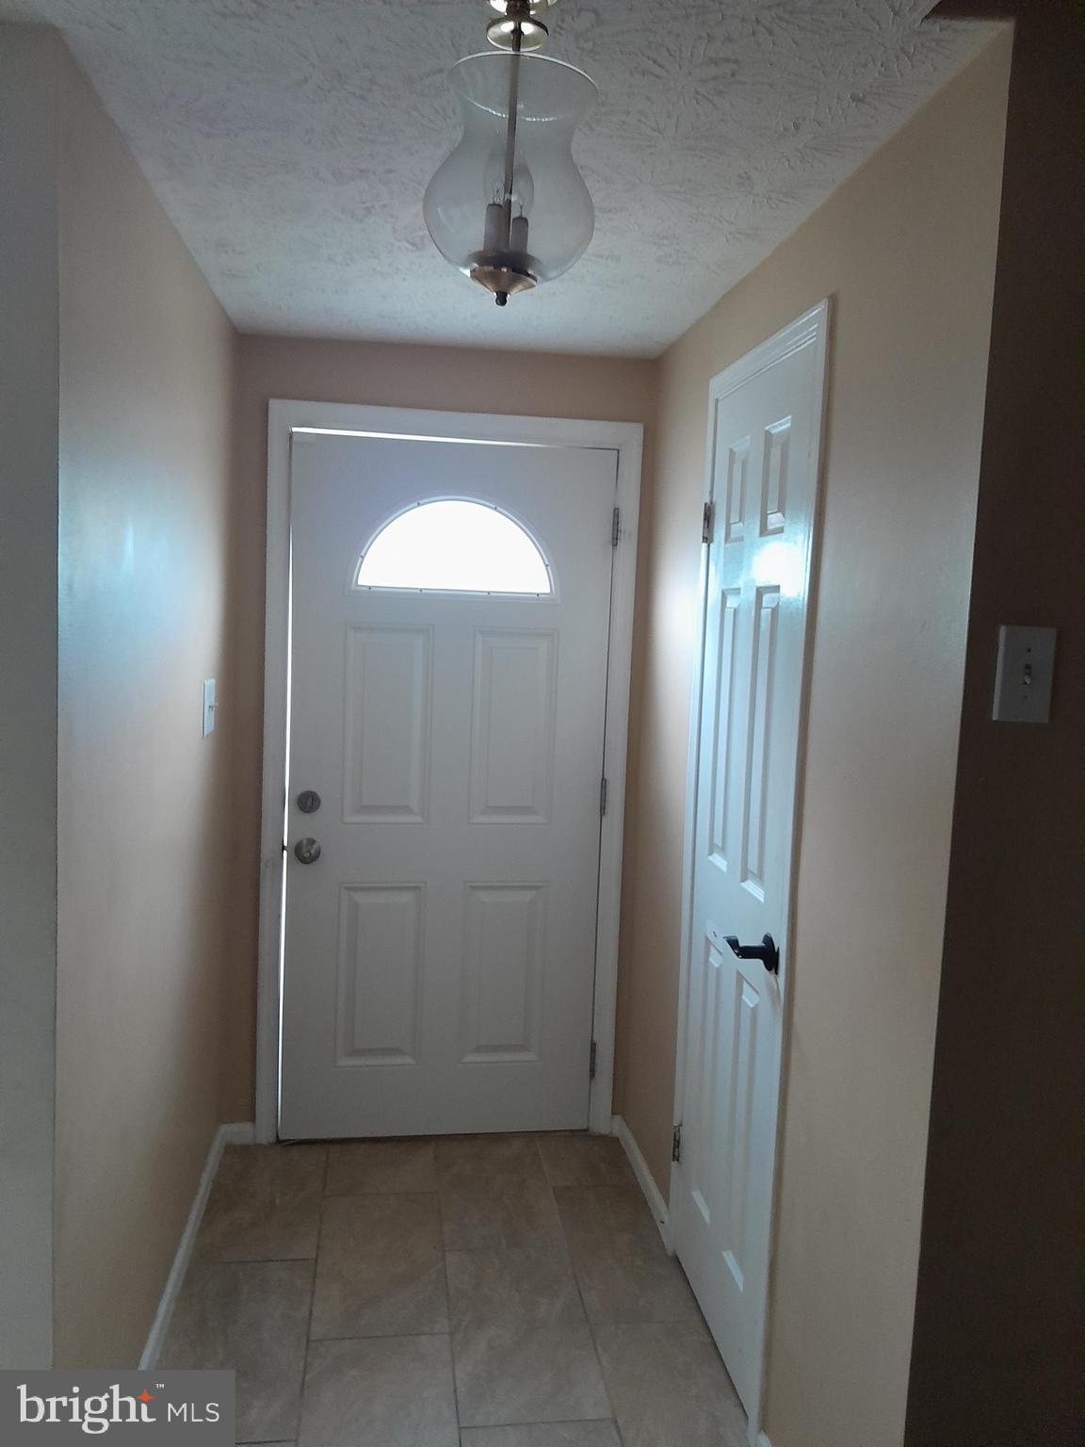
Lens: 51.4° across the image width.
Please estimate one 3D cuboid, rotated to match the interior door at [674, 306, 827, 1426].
[{"bbox_3d":[0.414,0.300,2.380,0.050,2.100,0.710,2,6,-8],"label":"interior door"}]

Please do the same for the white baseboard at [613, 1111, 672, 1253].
[{"bbox_3d":[0.277,1.246,3.111,0.025,0.075,0.645,2,6,-8],"label":"white baseboard"}]

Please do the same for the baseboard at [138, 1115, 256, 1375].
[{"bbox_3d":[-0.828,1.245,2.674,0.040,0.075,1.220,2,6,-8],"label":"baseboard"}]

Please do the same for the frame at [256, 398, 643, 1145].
[{"bbox_3d":[-0.272,0.183,3.272,1.050,2.115,0.080,2,6,-8],"label":"frame"}]

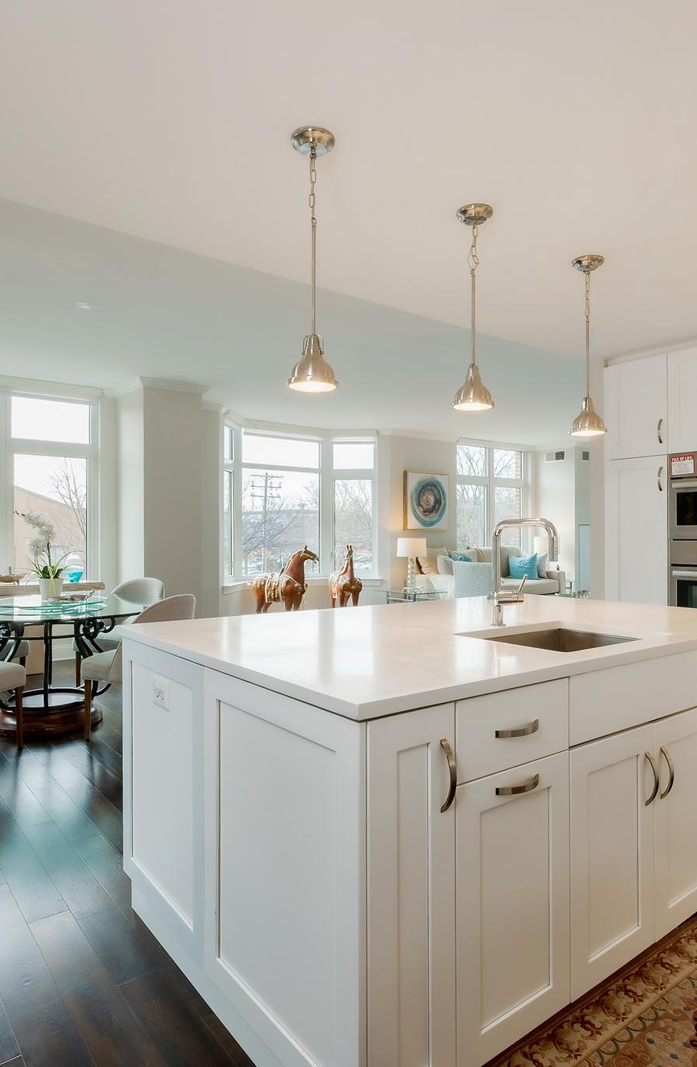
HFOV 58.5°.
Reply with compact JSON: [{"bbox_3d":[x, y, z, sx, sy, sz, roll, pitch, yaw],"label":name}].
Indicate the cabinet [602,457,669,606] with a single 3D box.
[{"bbox_3d":[2.024,0.326,4.080,0.600,1.605,0.406,0,0,-39],"label":"cabinet"}]

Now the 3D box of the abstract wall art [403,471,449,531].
[{"bbox_3d":[1.165,-0.469,9.170,0.850,0.860,0.060,0,0,-36],"label":"abstract wall art"}]

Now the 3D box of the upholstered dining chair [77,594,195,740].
[{"bbox_3d":[-1.280,0.809,3.870,0.580,0.860,0.540,0,0,18],"label":"upholstered dining chair"}]

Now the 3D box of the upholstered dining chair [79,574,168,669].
[{"bbox_3d":[-1.730,0.807,4.730,0.510,0.855,0.530,0,0,20],"label":"upholstered dining chair"}]

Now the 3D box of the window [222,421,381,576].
[{"bbox_3d":[-0.651,-0.390,8.251,2.350,1.900,0.420,0,0,-37],"label":"window"}]

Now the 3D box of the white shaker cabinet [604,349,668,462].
[{"bbox_3d":[2.024,-0.778,4.080,0.600,0.603,0.406,0,0,-39],"label":"white shaker cabinet"}]

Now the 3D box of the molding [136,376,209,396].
[{"bbox_3d":[-1.711,-1.439,6.154,0.728,0.090,0.080,0,0,-36],"label":"molding"}]

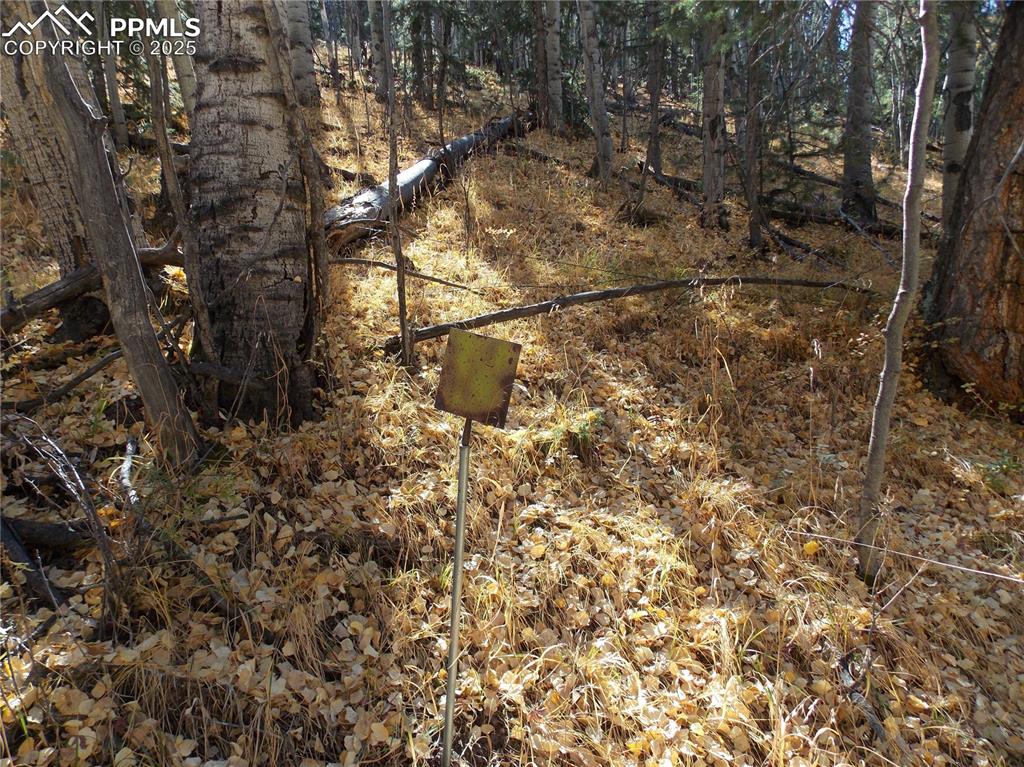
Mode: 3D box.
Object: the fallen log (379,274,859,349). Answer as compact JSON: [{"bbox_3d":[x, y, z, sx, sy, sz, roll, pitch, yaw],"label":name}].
[{"bbox_3d":[0.812,-0.493,4.174,3.122,0.216,0.249,-7,11,-13],"label":"fallen log"}]

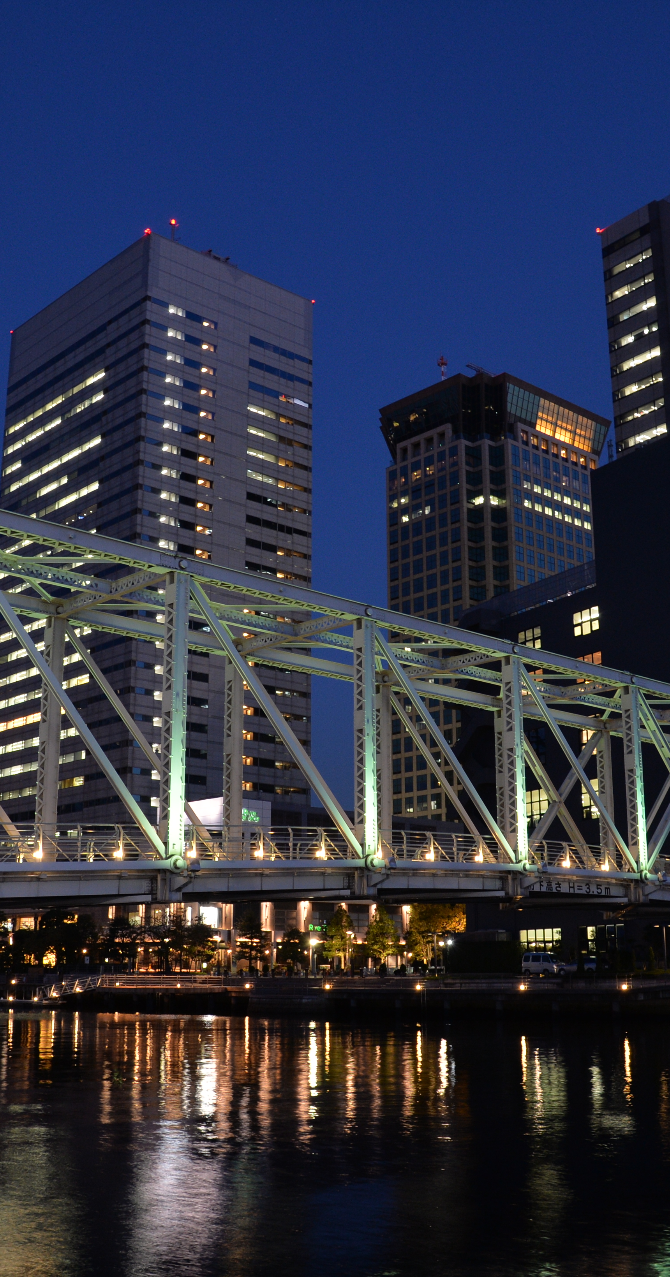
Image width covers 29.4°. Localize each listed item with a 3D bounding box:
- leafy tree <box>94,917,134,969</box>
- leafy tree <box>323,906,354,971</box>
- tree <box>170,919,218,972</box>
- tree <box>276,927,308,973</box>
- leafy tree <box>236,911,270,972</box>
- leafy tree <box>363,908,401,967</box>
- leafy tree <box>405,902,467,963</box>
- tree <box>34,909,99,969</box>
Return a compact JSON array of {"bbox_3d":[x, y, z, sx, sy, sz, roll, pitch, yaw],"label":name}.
[{"bbox_3d":[-22.472,31.050,129.621,4.069,5.603,4.069,3,-15,-9],"label":"leafy tree"},{"bbox_3d":[0.243,25.095,106.289,2.635,5.595,2.635,0,-14,0],"label":"leafy tree"},{"bbox_3d":[-13.239,28.932,120.057,4.503,4.974,4.503,2,-15,-6],"label":"tree"},{"bbox_3d":[-4.142,30.999,127.296,3.600,4.530,3.600,0,-14,0],"label":"tree"},{"bbox_3d":[-7.343,27.105,114.075,2.955,5.552,2.955,1,-15,-3],"label":"leafy tree"},{"bbox_3d":[4.851,29.891,127.575,3.900,6.480,3.900,0,-14,0],"label":"leafy tree"},{"bbox_3d":[10.361,30.654,132.538,6.200,7.320,6.200,0,-14,0],"label":"leafy tree"},{"bbox_3d":[-28.778,32.208,136.227,6.770,6.629,6.770,3,-15,-11],"label":"tree"}]

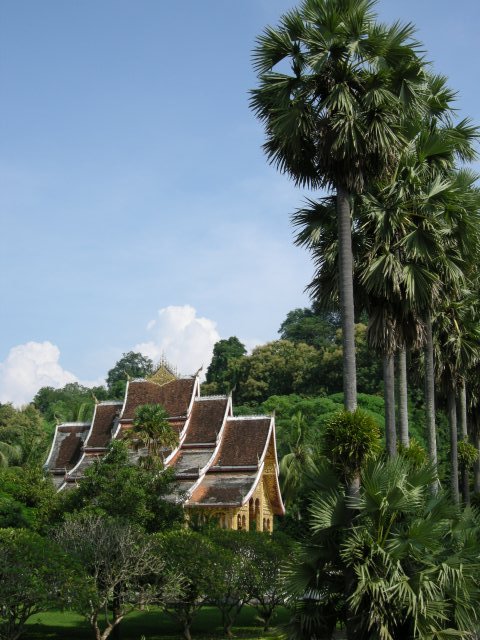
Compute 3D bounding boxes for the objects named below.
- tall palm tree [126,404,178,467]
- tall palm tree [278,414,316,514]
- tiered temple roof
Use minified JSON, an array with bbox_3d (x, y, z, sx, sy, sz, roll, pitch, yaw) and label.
[{"bbox_3d":[-6.687,13.088,64.801,3.900,13.980,3.900,1,-15,0],"label":"tall palm tree"},{"bbox_3d":[5.921,18.439,91.385,4.800,17.970,4.800,1,-15,0],"label":"tall palm tree"},{"bbox_3d":[-7.137,10.625,79.970,21.400,13.200,16.400,-4,-16,18],"label":"tiered temple roof"}]

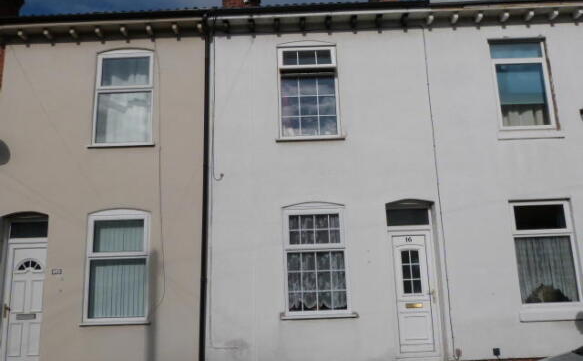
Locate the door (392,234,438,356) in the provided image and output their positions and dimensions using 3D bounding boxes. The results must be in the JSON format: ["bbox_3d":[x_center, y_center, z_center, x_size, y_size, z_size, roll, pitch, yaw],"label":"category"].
[{"bbox_3d":[1.994,1.831,6.849,0.650,1.921,0.070,-2,-10,0],"label":"door"}]

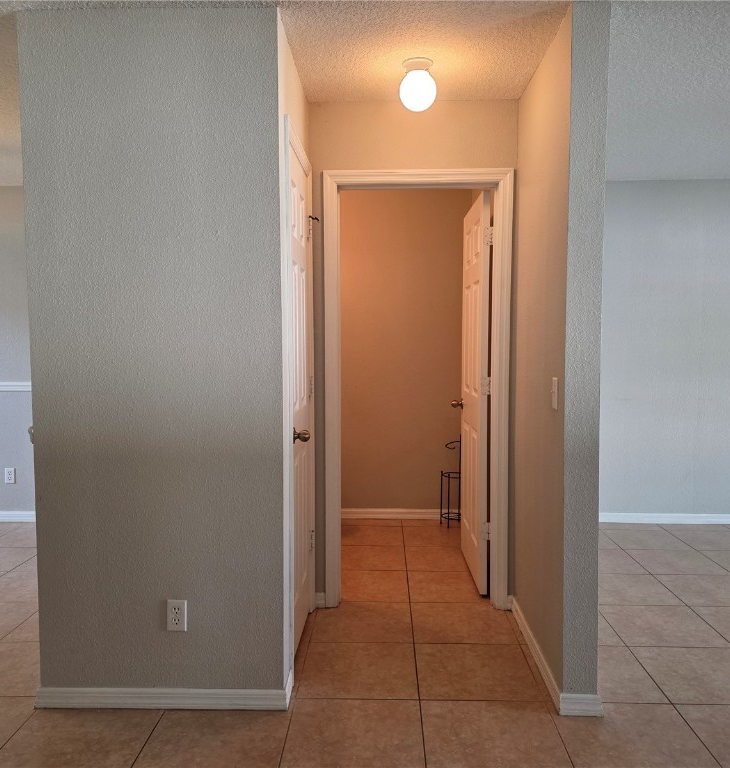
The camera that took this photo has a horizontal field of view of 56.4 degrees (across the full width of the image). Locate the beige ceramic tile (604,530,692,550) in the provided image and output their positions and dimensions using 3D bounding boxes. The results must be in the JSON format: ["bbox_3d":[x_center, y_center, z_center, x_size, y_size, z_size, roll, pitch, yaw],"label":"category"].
[{"bbox_3d":[1.856,1.032,4.485,0.453,0.010,0.453,0,3,2],"label":"beige ceramic tile"}]

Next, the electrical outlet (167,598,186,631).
[{"bbox_3d":[-0.676,0.837,2.455,0.072,0.114,0.008,0,3,2],"label":"electrical outlet"}]

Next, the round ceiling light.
[{"bbox_3d":[0.219,-1.213,2.789,0.153,0.188,0.153,0,3,2],"label":"round ceiling light"}]

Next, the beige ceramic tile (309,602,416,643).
[{"bbox_3d":[-0.010,1.120,3.168,0.453,0.010,0.453,0,3,2],"label":"beige ceramic tile"}]

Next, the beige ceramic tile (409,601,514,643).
[{"bbox_3d":[0.447,1.118,3.155,0.453,0.010,0.453,0,3,2],"label":"beige ceramic tile"}]

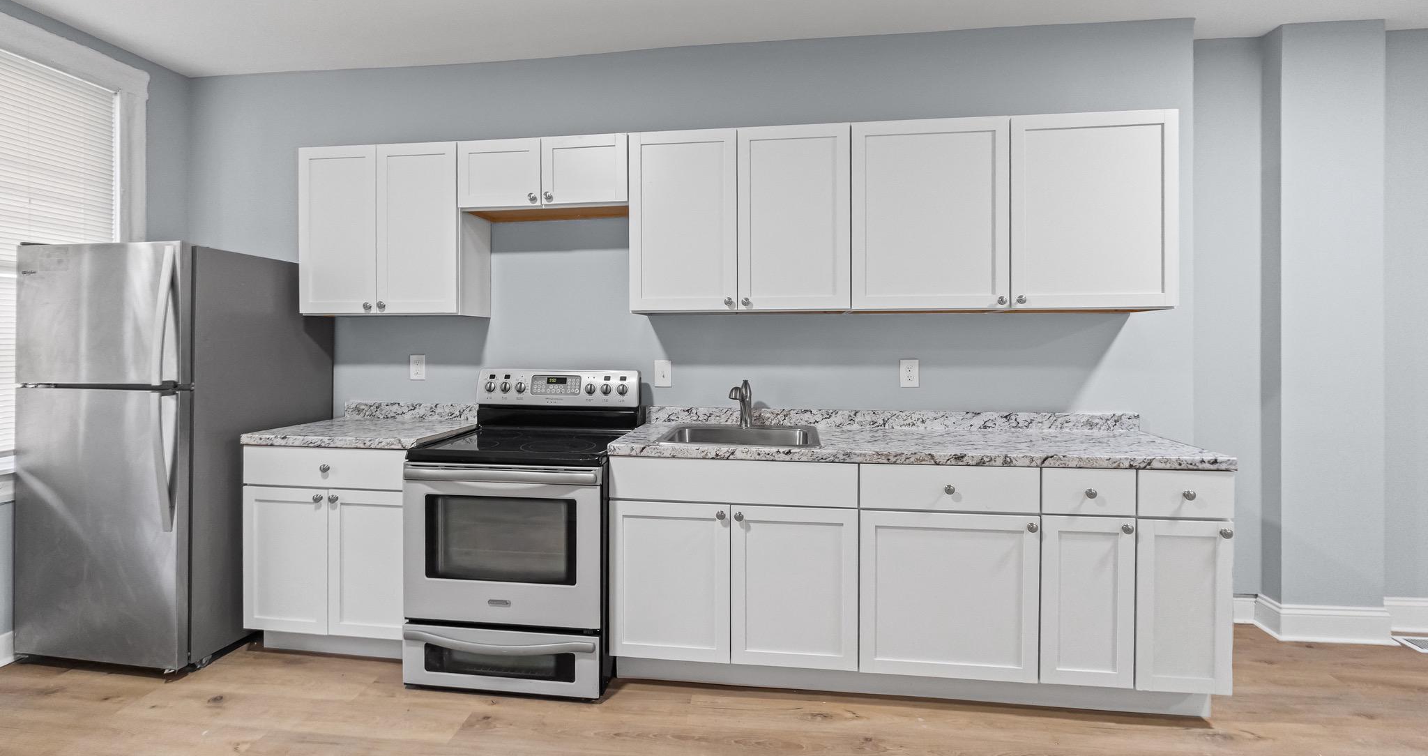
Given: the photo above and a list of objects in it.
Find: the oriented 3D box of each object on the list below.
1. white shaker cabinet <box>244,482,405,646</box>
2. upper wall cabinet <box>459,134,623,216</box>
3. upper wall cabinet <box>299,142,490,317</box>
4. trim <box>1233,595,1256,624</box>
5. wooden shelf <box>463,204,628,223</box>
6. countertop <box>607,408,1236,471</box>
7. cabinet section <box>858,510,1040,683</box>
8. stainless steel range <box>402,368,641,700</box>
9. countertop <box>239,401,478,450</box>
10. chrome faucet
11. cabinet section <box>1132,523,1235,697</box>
[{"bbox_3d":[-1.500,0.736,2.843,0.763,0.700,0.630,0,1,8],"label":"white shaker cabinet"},{"bbox_3d":[-0.718,-0.882,2.871,0.768,0.294,0.325,0,1,8],"label":"upper wall cabinet"},{"bbox_3d":[-1.475,-0.660,2.975,0.755,0.747,0.325,0,1,8],"label":"upper wall cabinet"},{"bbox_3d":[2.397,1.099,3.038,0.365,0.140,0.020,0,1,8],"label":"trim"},{"bbox_3d":[-0.719,-0.744,2.883,0.770,0.025,0.305,0,1,8],"label":"wooden shelf"},{"bbox_3d":[0.707,0.222,2.541,2.132,0.148,0.631,0,1,8],"label":"countertop"},{"bbox_3d":[0.850,0.749,2.475,0.603,0.574,0.550,0,1,8],"label":"cabinet section"},{"bbox_3d":[-0.752,0.561,2.670,0.762,1.184,0.730,0,1,8],"label":"stainless steel range"},{"bbox_3d":[-1.495,0.203,2.835,0.771,0.148,0.631,0,1,8],"label":"countertop"},{"bbox_3d":[0.117,0.118,2.765,0.085,0.219,0.210,1,1,14],"label":"chrome faucet"},{"bbox_3d":[1.595,0.755,2.374,0.298,0.574,0.550,0,1,8],"label":"cabinet section"}]

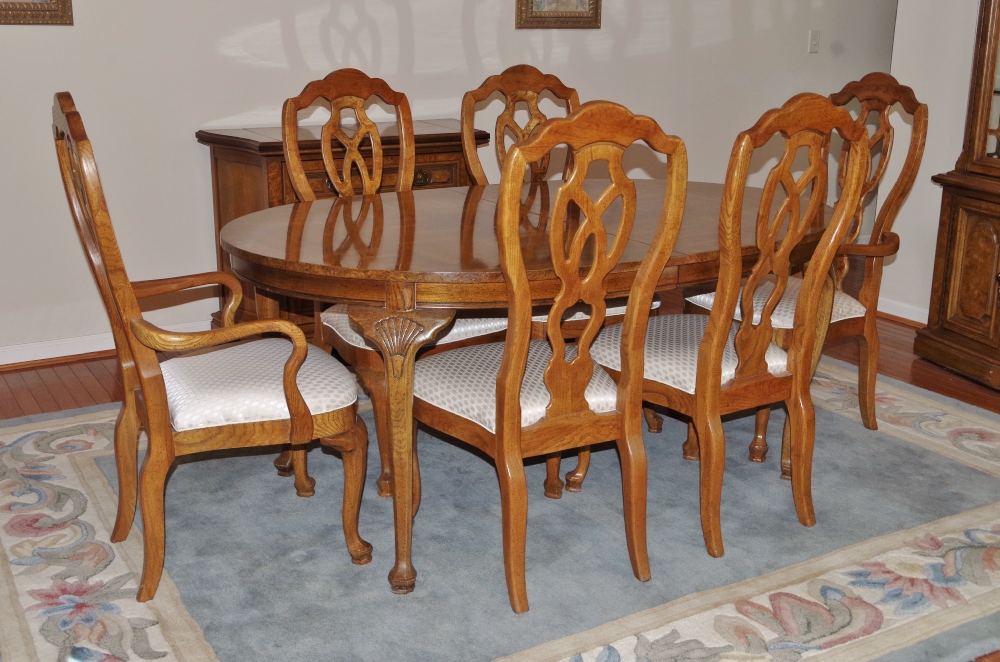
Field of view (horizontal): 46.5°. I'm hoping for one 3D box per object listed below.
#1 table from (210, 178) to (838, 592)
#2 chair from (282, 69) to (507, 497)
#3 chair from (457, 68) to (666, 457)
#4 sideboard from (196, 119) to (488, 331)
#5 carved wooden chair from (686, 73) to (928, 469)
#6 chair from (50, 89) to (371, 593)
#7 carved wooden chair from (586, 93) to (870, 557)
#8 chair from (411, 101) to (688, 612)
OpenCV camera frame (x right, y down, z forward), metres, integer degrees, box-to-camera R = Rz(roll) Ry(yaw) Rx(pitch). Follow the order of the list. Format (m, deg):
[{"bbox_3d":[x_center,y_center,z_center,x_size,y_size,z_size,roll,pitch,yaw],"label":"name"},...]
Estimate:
[{"bbox_3d":[0.118,0.057,3.198,1.726,0.752,1.129,-8,18,-29],"label":"table"},{"bbox_3d":[-0.290,-0.178,3.360,0.499,1.109,0.592,-10,19,-34],"label":"chair"},{"bbox_3d":[0.188,-0.259,3.670,0.499,1.109,0.592,-7,17,-25],"label":"chair"},{"bbox_3d":[-0.540,-0.362,4.535,1.104,0.830,0.492,-9,18,-30],"label":"sideboard"},{"bbox_3d":[0.914,-0.234,3.606,0.614,1.108,0.554,-8,18,-27],"label":"carved wooden chair"},{"bbox_3d":[-0.664,0.001,2.705,0.614,1.108,0.554,-8,17,-27],"label":"chair"},{"bbox_3d":[0.539,-0.064,2.981,0.499,1.109,0.592,-9,18,-32],"label":"carved wooden chair"},{"bbox_3d":[0.079,0.006,2.713,0.499,1.109,0.592,-7,17,-26],"label":"chair"}]

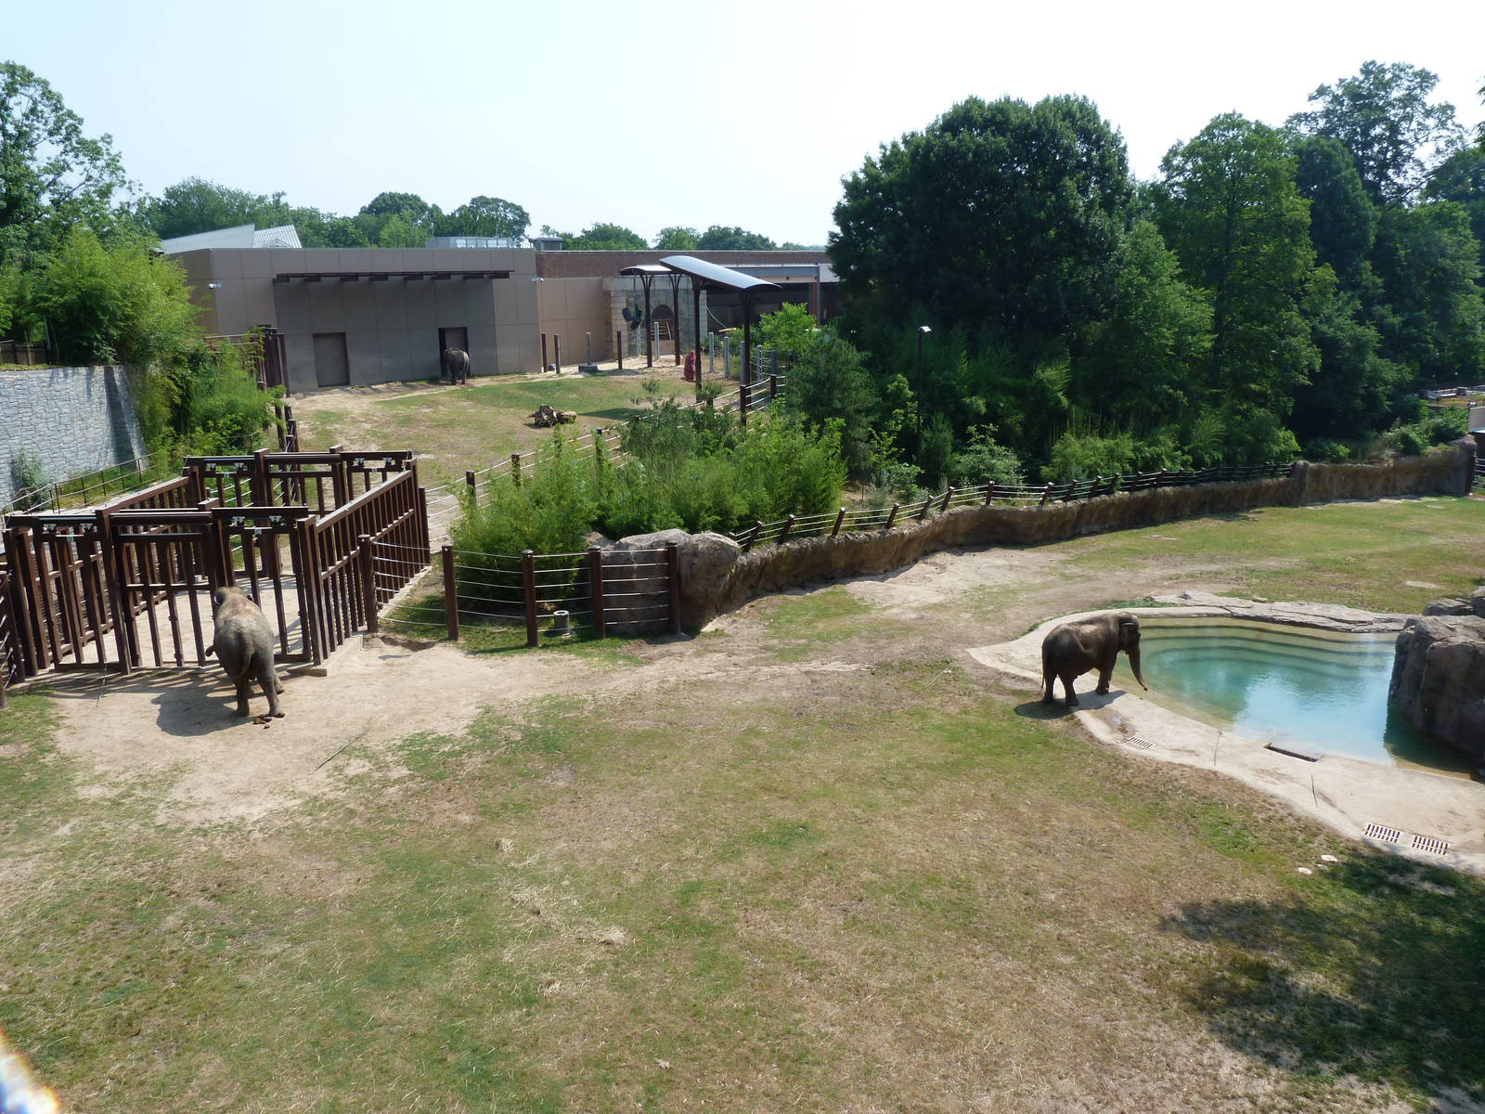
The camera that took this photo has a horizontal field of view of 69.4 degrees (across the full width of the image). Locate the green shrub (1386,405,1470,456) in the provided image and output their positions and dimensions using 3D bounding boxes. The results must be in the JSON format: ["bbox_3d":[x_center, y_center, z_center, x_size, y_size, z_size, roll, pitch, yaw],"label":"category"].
[{"bbox_3d":[38.260,-6.970,60.020,3.830,2.970,2.880,8,16,32],"label":"green shrub"}]

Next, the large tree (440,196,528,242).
[{"bbox_3d":[-30.730,-34.460,129.430,10.530,17.420,10.000,-4,14,-12],"label":"large tree"}]

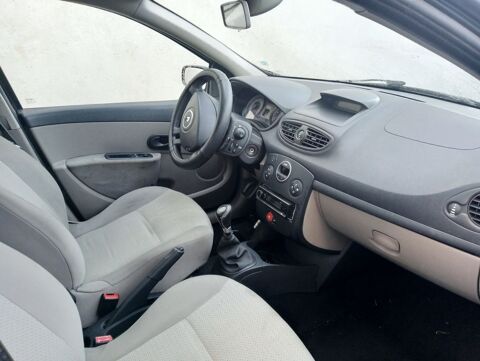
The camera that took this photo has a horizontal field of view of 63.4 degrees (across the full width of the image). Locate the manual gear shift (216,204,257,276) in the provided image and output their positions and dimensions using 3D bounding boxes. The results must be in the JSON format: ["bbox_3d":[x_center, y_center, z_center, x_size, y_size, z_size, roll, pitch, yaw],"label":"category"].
[{"bbox_3d":[-0.021,0.165,1.211,0.125,0.200,0.100,-11,25,-31],"label":"manual gear shift"}]

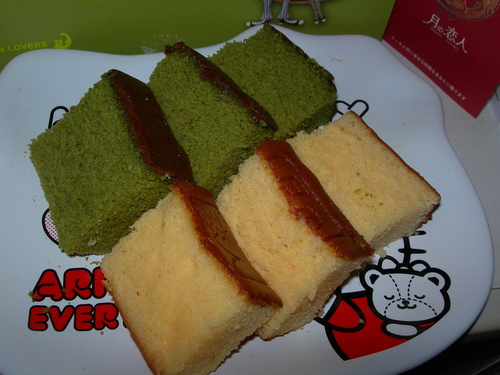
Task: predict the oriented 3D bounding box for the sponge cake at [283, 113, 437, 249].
[{"bbox_3d":[0.043,0.003,0.259,0.056,0.025,0.062,-27,61,-20],"label":"sponge cake"}]

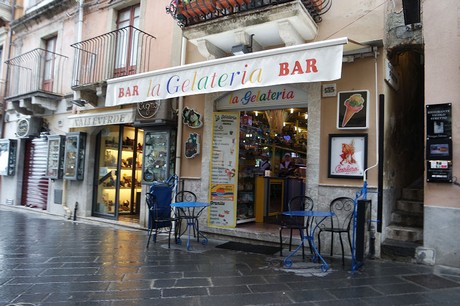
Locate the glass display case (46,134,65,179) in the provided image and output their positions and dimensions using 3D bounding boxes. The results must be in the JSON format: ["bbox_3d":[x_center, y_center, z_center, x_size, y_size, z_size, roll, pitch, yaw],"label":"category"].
[{"bbox_3d":[-5.145,0.127,9.130,0.680,1.250,0.220,0,-3,33],"label":"glass display case"}]

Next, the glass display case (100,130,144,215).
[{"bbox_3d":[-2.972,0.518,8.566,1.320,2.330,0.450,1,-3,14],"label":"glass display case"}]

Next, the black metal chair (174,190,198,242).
[{"bbox_3d":[-0.818,1.209,5.874,0.430,0.900,0.530,2,-3,-8],"label":"black metal chair"}]

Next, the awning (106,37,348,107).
[{"bbox_3d":[0.043,-1.187,4.685,3.676,1.038,1.804,0,-3,32],"label":"awning"}]

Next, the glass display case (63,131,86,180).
[{"bbox_3d":[-4.313,0.106,8.580,0.680,1.250,0.220,0,-3,33],"label":"glass display case"}]

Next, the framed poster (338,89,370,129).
[{"bbox_3d":[2.014,-0.690,4.994,0.465,0.620,0.060,1,-3,29],"label":"framed poster"}]

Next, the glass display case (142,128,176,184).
[{"bbox_3d":[-1.556,0.093,6.833,0.800,1.230,0.240,0,-3,33],"label":"glass display case"}]

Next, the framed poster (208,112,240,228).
[{"bbox_3d":[-0.111,0.336,6.245,0.570,2.350,0.050,1,-3,11],"label":"framed poster"}]

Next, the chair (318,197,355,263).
[{"bbox_3d":[1.573,1.123,4.575,0.430,0.900,0.530,0,-3,31],"label":"chair"}]

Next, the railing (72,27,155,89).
[{"bbox_3d":[-2.925,-2.176,7.510,2.360,1.070,0.740,0,-3,33],"label":"railing"}]

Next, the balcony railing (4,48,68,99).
[{"bbox_3d":[-6.048,-2.265,9.464,2.330,1.150,0.780,0,-3,33],"label":"balcony railing"}]

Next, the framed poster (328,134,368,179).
[{"bbox_3d":[1.931,0.057,5.013,0.600,0.730,0.040,1,-3,29],"label":"framed poster"}]

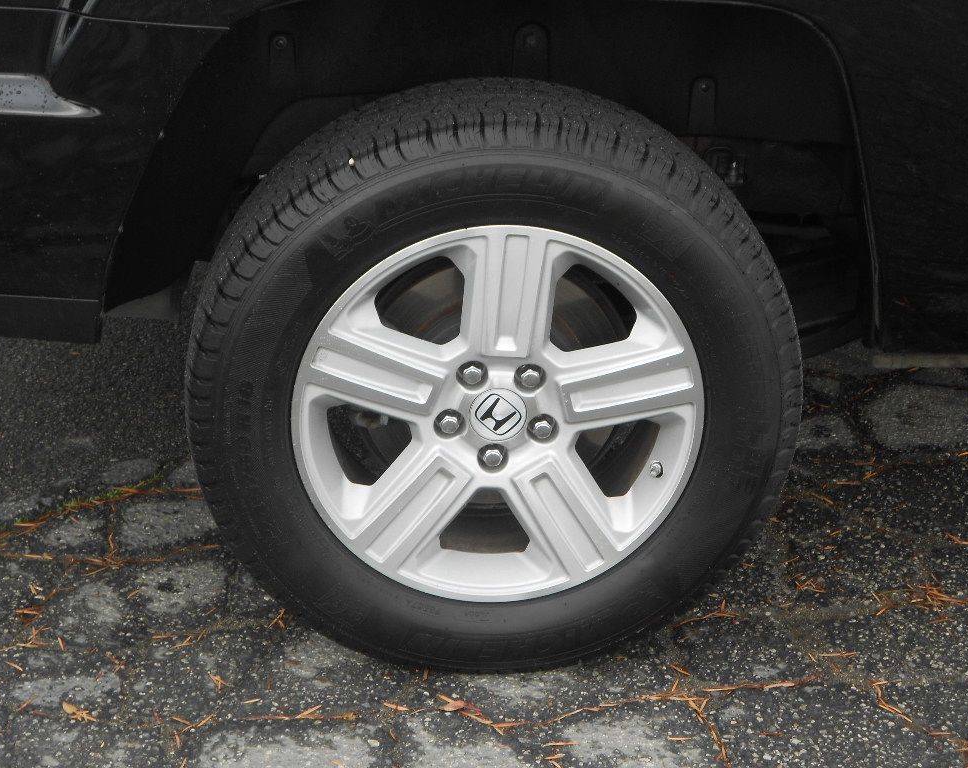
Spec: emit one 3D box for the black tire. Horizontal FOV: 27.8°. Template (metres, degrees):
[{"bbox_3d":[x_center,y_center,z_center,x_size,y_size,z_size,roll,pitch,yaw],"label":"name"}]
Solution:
[{"bbox_3d":[0.011,-0.003,2.418,0.751,0.740,0.248,1,23,-5],"label":"black tire"}]

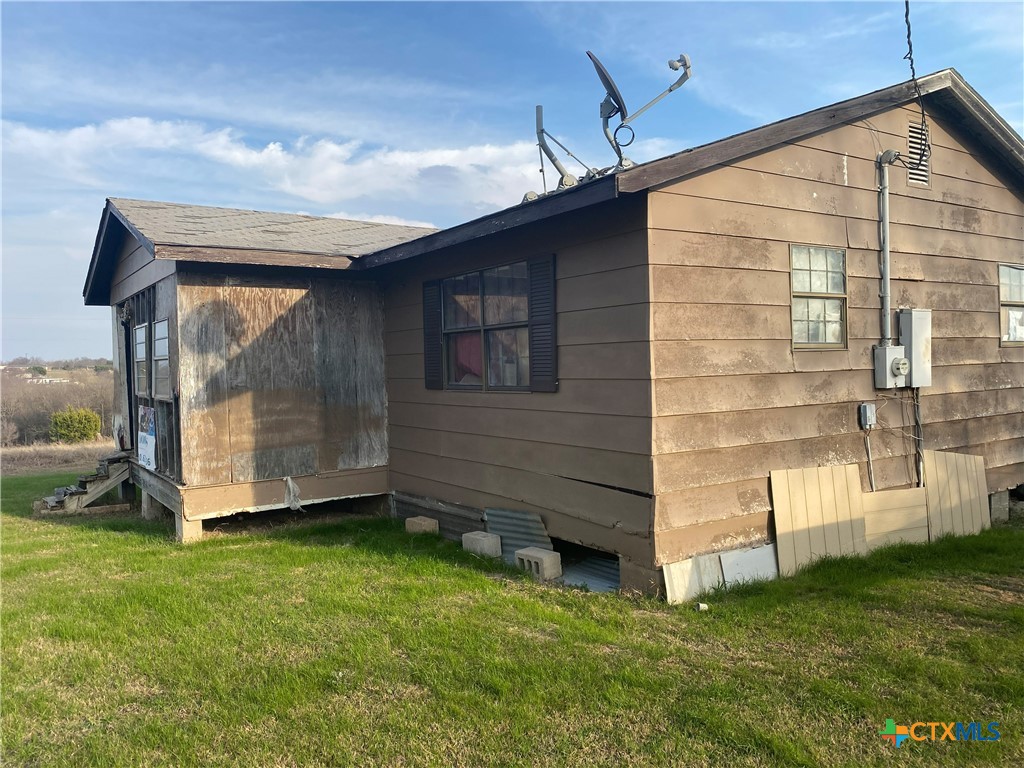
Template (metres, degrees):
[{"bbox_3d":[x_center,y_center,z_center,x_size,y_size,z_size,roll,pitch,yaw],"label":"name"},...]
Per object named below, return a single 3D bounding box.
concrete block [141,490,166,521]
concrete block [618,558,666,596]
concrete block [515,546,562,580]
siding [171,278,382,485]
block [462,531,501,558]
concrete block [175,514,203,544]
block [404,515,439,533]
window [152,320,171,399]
[{"bbox_3d":[-4.957,1.650,10.619,0.200,0.400,0.400,-2,2,-34],"label":"concrete block"},{"bbox_3d":[1.080,1.528,6.047,0.200,0.310,0.430,-3,2,-33],"label":"concrete block"},{"bbox_3d":[0.234,1.595,6.820,0.194,0.194,0.390,-3,2,-40],"label":"concrete block"},{"bbox_3d":[-2.608,-0.099,9.023,2.429,2.348,0.060,-2,2,-34],"label":"siding"},{"bbox_3d":[-0.294,1.587,7.566,0.194,0.194,0.375,-3,2,-37],"label":"block"},{"bbox_3d":[-3.604,1.600,8.590,0.200,0.330,0.400,-2,2,-34],"label":"concrete block"},{"bbox_3d":[-1.009,1.623,8.653,0.194,0.194,0.360,-3,2,-40],"label":"block"},{"bbox_3d":[-4.199,-0.287,9.232,0.060,0.940,1.020,-2,2,-34],"label":"window"}]

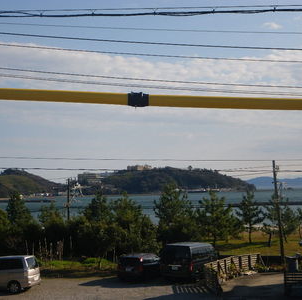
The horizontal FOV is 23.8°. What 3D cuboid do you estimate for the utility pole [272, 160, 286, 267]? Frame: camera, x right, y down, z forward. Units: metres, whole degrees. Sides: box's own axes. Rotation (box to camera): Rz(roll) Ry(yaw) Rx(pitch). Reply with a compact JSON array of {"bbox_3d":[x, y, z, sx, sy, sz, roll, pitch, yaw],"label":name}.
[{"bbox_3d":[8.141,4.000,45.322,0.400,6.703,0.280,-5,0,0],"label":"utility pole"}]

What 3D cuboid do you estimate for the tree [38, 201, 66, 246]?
[{"bbox_3d":[-8.530,6.561,61.888,2.156,4.045,2.156,-1,-3,0],"label":"tree"}]

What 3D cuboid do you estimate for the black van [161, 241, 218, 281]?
[{"bbox_3d":[2.409,6.195,40.229,1.790,1.920,4.720,-3,-4,25],"label":"black van"}]

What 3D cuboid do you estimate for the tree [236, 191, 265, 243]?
[{"bbox_3d":[9.003,6.077,65.268,2.728,4.765,2.728,-1,-3,0],"label":"tree"}]

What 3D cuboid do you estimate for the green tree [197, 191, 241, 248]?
[{"bbox_3d":[5.581,5.799,59.826,3.583,4.824,3.583,-1,-3,0],"label":"green tree"}]

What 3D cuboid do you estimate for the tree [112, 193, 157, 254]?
[{"bbox_3d":[-1.377,5.650,54.754,3.354,4.795,3.354,-1,-3,0],"label":"tree"}]

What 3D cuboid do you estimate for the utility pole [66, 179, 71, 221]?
[{"bbox_3d":[-11.197,7.284,97.807,0.400,6.782,0.300,-1,-3,0],"label":"utility pole"}]

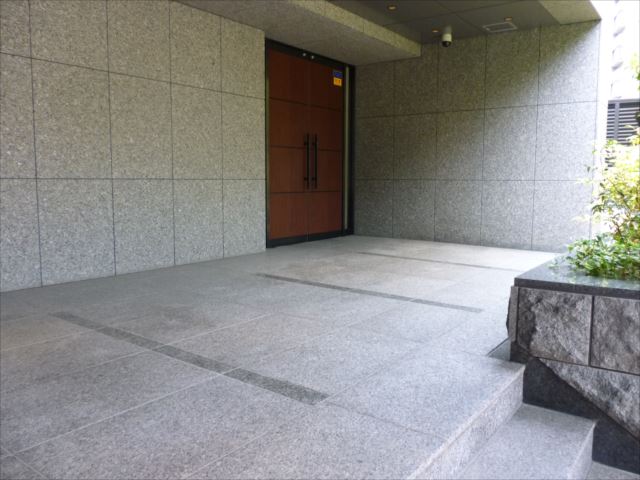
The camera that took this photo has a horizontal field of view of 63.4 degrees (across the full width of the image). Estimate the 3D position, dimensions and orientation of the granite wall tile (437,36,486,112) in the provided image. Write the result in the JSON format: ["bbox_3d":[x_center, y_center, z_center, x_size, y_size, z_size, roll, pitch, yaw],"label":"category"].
[{"bbox_3d":[1.763,-2.049,6.434,0.614,0.862,0.030,5,8,37],"label":"granite wall tile"}]

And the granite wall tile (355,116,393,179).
[{"bbox_3d":[0.768,-1.283,7.274,0.621,0.858,0.030,5,8,37],"label":"granite wall tile"}]

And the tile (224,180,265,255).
[{"bbox_3d":[-0.812,-0.248,5.589,0.030,0.806,0.648,5,8,37],"label":"tile"}]

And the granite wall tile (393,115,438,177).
[{"bbox_3d":[1.313,-1.259,7.106,0.645,0.876,0.030,5,8,37],"label":"granite wall tile"}]

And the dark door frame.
[{"bbox_3d":[-0.117,-1.199,6.845,0.132,2.442,2.024,5,8,37],"label":"dark door frame"}]

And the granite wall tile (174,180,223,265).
[{"bbox_3d":[-1.212,-0.194,5.184,0.030,0.825,0.620,5,8,37],"label":"granite wall tile"}]

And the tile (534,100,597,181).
[{"bbox_3d":[2.804,-1.121,5.917,0.631,0.880,0.030,5,8,37],"label":"tile"}]

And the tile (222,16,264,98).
[{"bbox_3d":[-0.805,-1.867,5.398,0.030,0.722,0.648,5,8,37],"label":"tile"}]

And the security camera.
[{"bbox_3d":[1.473,-2.351,5.980,0.110,0.248,0.110,5,8,37],"label":"security camera"}]

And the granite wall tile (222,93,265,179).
[{"bbox_3d":[-0.808,-1.078,5.491,0.030,0.858,0.648,5,8,37],"label":"granite wall tile"}]

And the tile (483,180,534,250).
[{"bbox_3d":[2.298,-0.321,6.396,0.631,0.825,0.030,5,8,37],"label":"tile"}]

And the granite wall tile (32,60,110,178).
[{"bbox_3d":[-1.977,-0.936,4.148,0.030,0.894,0.625,5,8,37],"label":"granite wall tile"}]

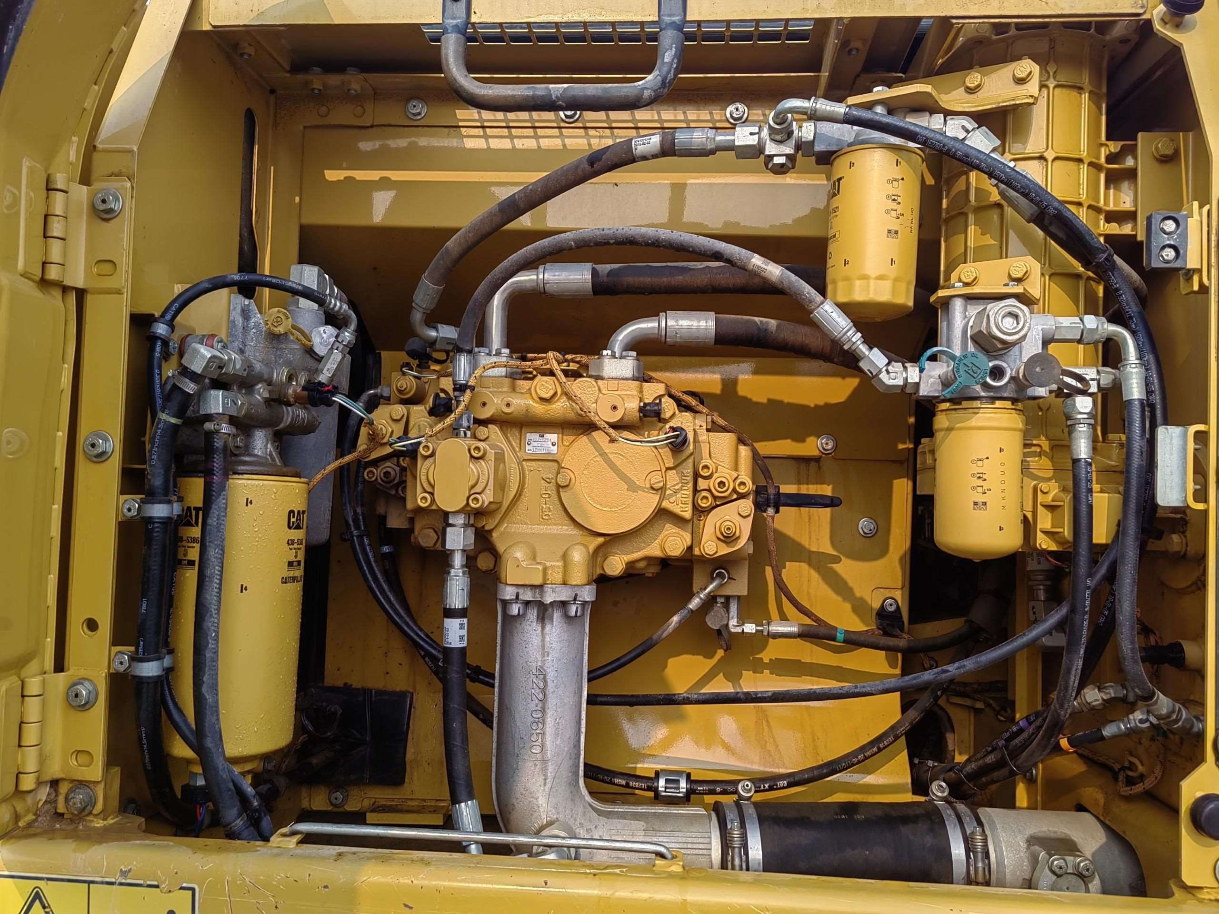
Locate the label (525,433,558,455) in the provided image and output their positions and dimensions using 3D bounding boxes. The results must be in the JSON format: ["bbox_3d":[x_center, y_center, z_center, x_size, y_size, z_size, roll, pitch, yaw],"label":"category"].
[{"bbox_3d":[-0.076,-0.014,1.065,0.038,0.025,0.002,1,-2,3],"label":"label"}]

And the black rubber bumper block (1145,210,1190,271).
[{"bbox_3d":[0.573,-0.222,0.975,0.037,0.057,0.016,1,-2,3],"label":"black rubber bumper block"}]

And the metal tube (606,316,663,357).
[{"bbox_3d":[0.028,-0.139,1.095,0.062,0.045,0.026,1,-2,3],"label":"metal tube"}]

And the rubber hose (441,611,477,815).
[{"bbox_3d":[-0.156,0.262,0.985,0.037,0.208,0.038,1,-2,3],"label":"rubber hose"}]

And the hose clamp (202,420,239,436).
[{"bbox_3d":[-0.350,-0.026,0.860,0.032,0.012,0.029,1,-2,3],"label":"hose clamp"}]

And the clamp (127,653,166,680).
[{"bbox_3d":[-0.486,0.220,1.000,0.035,0.024,0.033,1,-2,3],"label":"clamp"}]

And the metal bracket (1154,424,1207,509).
[{"bbox_3d":[0.584,0.010,0.970,0.047,0.083,0.023,1,-2,3],"label":"metal bracket"}]

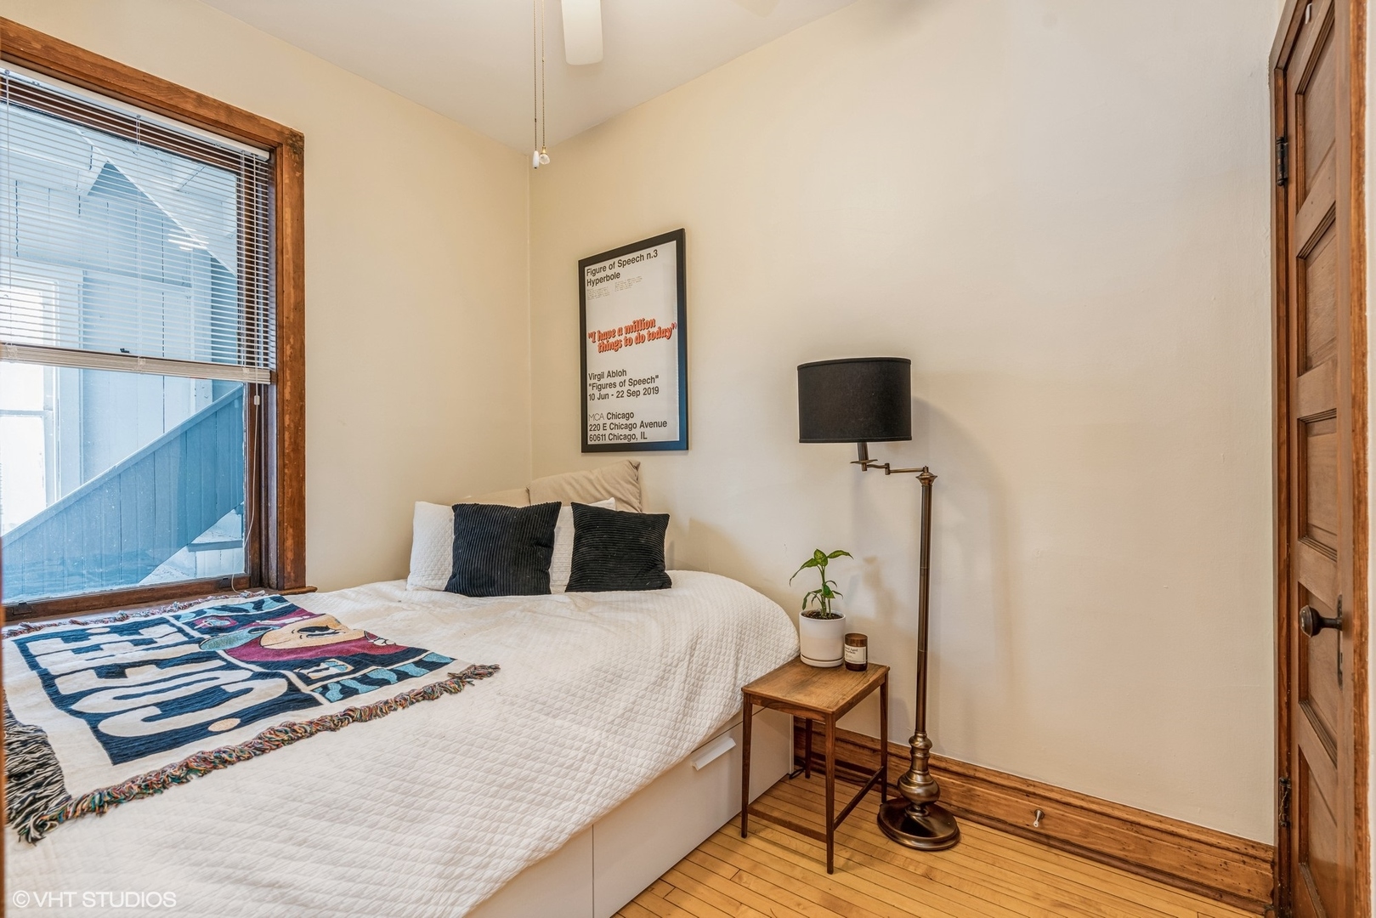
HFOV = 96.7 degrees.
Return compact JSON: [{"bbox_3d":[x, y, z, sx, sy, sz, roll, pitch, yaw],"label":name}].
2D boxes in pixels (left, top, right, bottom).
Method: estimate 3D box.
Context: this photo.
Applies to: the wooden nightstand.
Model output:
[{"bbox_3d":[0.435,0.957,2.012,0.299,0.455,0.468,0,0,38],"label":"wooden nightstand"}]

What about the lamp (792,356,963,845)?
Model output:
[{"bbox_3d":[0.615,0.442,1.974,0.498,1.488,0.353,0,0,1],"label":"lamp"}]

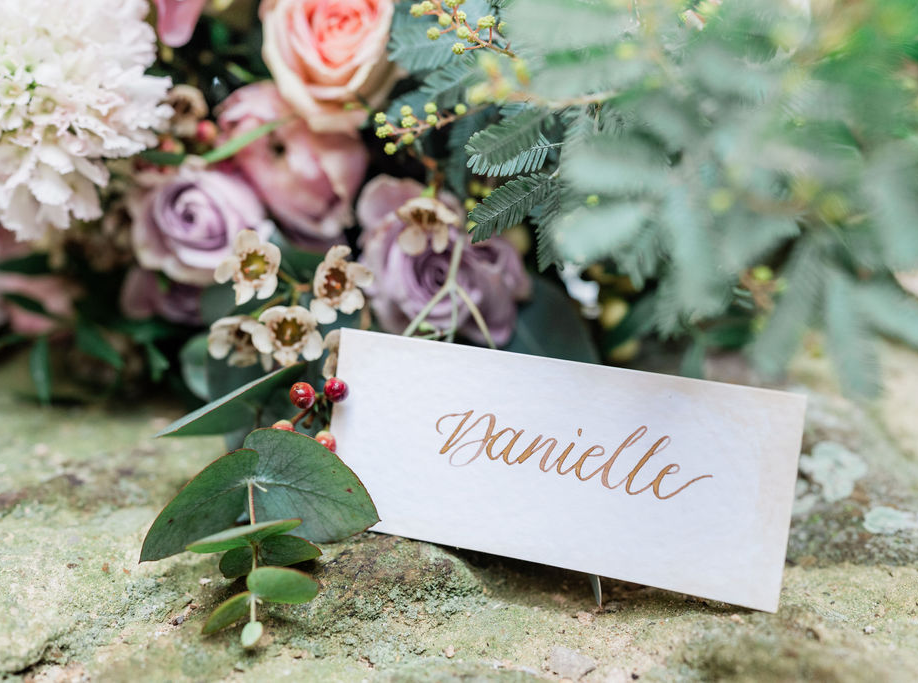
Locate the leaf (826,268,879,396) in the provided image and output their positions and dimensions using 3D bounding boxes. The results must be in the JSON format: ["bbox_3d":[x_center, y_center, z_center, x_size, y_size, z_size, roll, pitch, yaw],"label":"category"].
[{"bbox_3d":[0.089,-0.002,0.225,0.011,0.029,0.005,-11,6,0],"label":"leaf"}]

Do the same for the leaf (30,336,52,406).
[{"bbox_3d":[-0.156,0.011,0.370,0.008,0.026,0.007,-7,22,-17],"label":"leaf"}]

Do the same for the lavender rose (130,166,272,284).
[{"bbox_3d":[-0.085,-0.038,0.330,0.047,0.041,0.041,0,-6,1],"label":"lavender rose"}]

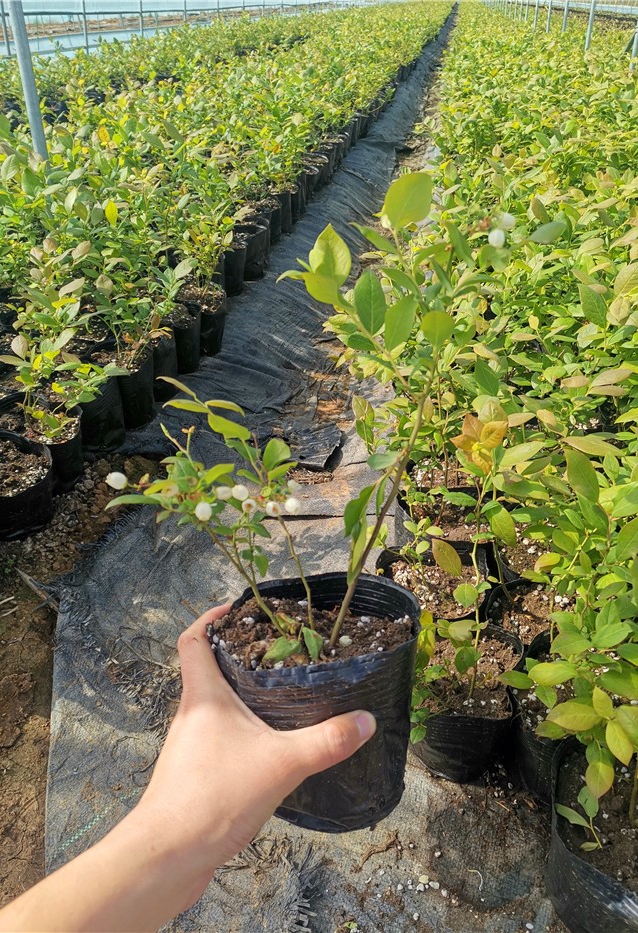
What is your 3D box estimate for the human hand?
[{"bbox_3d":[-0.032,0.158,0.406,0.124,0.102,0.178,1,34,0],"label":"human hand"}]

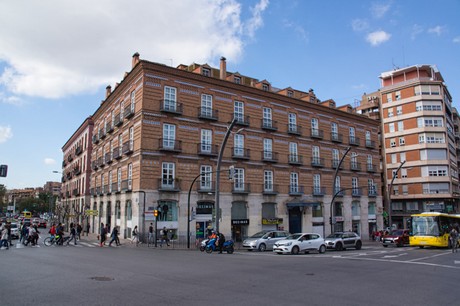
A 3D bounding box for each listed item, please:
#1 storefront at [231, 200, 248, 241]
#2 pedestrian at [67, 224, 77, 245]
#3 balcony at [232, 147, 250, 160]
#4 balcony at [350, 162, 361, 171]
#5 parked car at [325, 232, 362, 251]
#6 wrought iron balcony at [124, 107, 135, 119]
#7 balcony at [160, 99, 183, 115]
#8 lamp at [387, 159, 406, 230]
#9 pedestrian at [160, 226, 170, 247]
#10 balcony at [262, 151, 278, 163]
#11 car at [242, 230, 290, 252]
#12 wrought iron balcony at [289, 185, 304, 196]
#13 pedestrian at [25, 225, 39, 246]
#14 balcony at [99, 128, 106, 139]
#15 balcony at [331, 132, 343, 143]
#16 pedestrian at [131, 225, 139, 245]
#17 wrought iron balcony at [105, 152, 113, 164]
[{"bbox_3d":[1.033,7.356,37.135,2.330,4.220,0.500,6,-11,-36],"label":"storefront"},{"bbox_3d":[-12.354,6.337,26.900,0.700,1.680,0.500,3,-9,-17],"label":"pedestrian"},{"bbox_3d":[1.270,0.169,38.839,2.243,1.190,0.536,7,-12,-35],"label":"balcony"},{"bbox_3d":[19.237,2.098,52.548,2.200,1.200,0.500,6,-11,-36],"label":"balcony"},{"bbox_3d":[10.437,8.219,32.218,4.160,1.490,1.770,5,-10,-30],"label":"parked car"},{"bbox_3d":[-11.059,-4.444,38.341,0.598,1.248,1.950,5,-10,-30],"label":"wrought iron balcony"},{"bbox_3d":[-5.759,-4.404,34.045,2.226,1.144,0.546,6,-11,-35],"label":"balcony"},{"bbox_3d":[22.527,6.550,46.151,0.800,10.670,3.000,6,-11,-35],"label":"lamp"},{"bbox_3d":[-5.138,6.656,27.485,0.720,1.550,0.500,4,-10,-24],"label":"pedestrian"},{"bbox_3d":[4.922,0.512,41.972,2.200,1.200,0.500,6,-11,-36],"label":"balcony"},{"bbox_3d":[3.250,7.369,28.800,4.450,1.650,1.830,6,-11,-36],"label":"car"},{"bbox_3d":[8.827,5.031,45.958,2.155,1.248,0.598,6,-11,-36],"label":"wrought iron balcony"},{"bbox_3d":[-14.491,6.004,25.267,0.650,1.620,0.550,5,-11,-29],"label":"pedestrian"},{"bbox_3d":[-17.081,-2.462,46.273,0.536,1.190,2.243,6,-11,-31],"label":"balcony"},{"bbox_3d":[15.287,-2.168,49.506,2.243,1.190,0.536,7,-12,-35],"label":"balcony"},{"bbox_3d":[-7.961,6.921,29.101,0.650,1.660,0.500,3,-9,-18],"label":"pedestrian"},{"bbox_3d":[-14.588,0.683,41.641,0.500,1.150,2.200,5,-10,-31],"label":"wrought iron balcony"}]

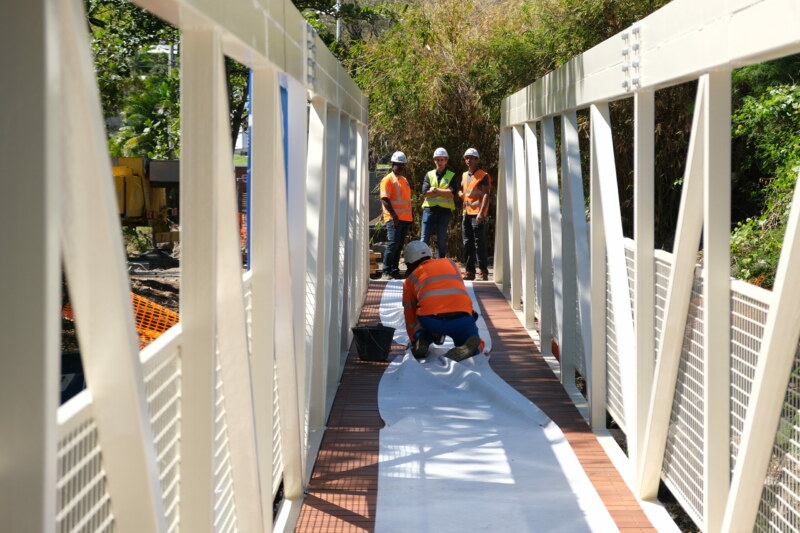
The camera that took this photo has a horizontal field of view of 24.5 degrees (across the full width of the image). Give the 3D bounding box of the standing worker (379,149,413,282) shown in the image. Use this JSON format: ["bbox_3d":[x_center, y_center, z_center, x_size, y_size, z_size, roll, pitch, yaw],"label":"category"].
[{"bbox_3d":[-0.044,-0.700,25.300,0.500,1.760,0.360,-1,2,-35],"label":"standing worker"}]

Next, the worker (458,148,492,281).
[{"bbox_3d":[1.027,-0.709,25.150,0.500,1.810,0.360,1,2,30],"label":"worker"}]

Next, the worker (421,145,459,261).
[{"bbox_3d":[0.537,-0.723,25.400,0.510,1.820,0.380,0,2,2],"label":"worker"}]

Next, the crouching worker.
[{"bbox_3d":[0.378,0.282,16.020,0.680,1.000,1.000,0,2,-13],"label":"crouching worker"}]

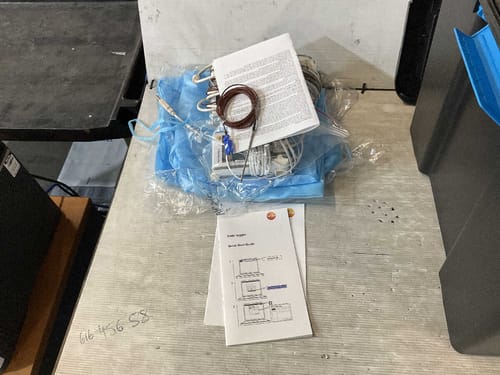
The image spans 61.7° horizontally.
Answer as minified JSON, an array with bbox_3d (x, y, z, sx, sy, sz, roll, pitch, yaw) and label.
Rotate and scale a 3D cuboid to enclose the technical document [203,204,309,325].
[{"bbox_3d":[0.015,0.111,0.637,0.139,0.006,0.212,2,51,4],"label":"technical document"}]

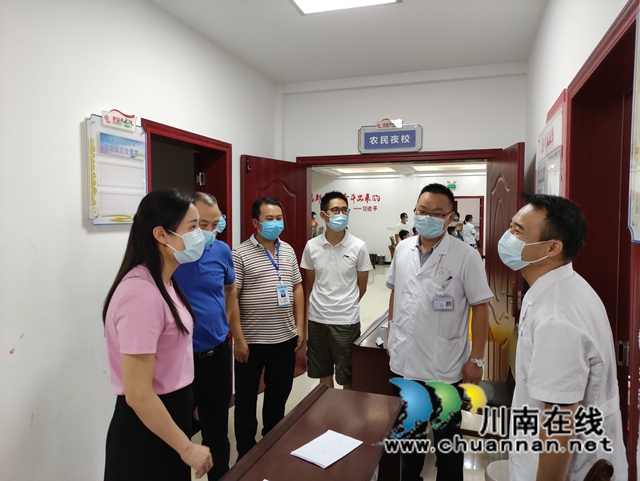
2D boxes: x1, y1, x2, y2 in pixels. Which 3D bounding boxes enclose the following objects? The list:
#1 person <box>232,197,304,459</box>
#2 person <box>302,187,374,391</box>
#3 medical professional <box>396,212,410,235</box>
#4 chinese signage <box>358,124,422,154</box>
[{"bbox_3d":[-0.337,0.562,3.030,0.500,1.685,0.300,-1,4,-25],"label":"person"},{"bbox_3d":[0.105,0.548,3.030,0.510,1.720,0.320,0,3,-5],"label":"person"},{"bbox_3d":[2.076,0.116,11.500,0.330,1.640,0.460,1,3,17],"label":"medical professional"},{"bbox_3d":[0.632,-0.928,4.203,0.585,0.255,0.040,2,3,19],"label":"chinese signage"}]

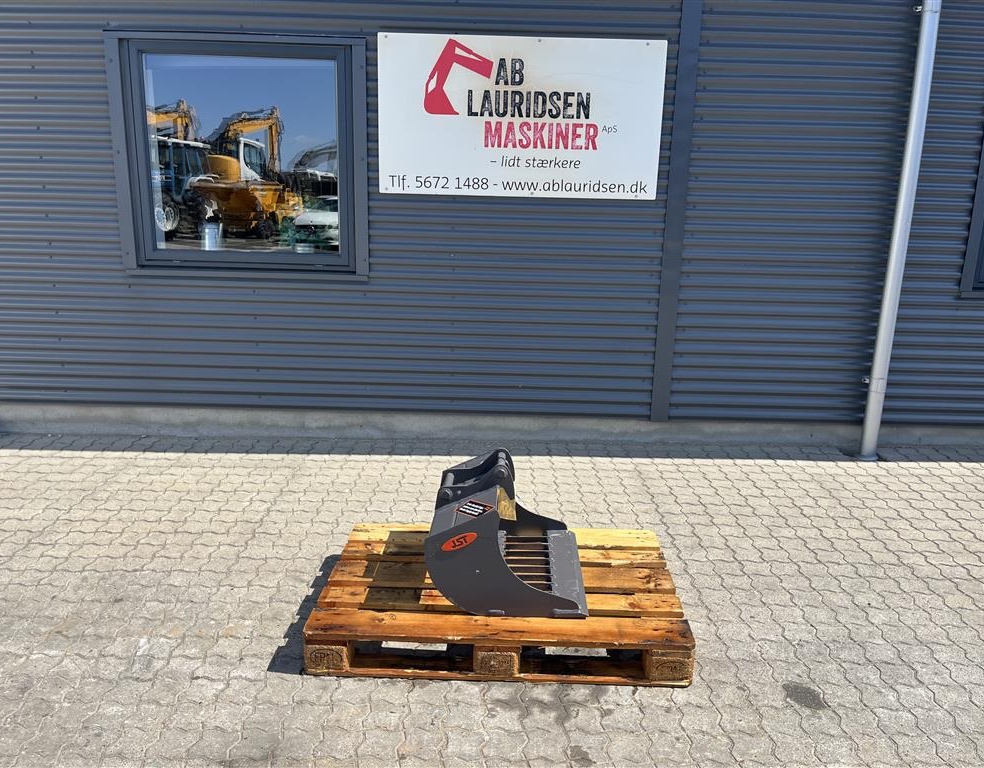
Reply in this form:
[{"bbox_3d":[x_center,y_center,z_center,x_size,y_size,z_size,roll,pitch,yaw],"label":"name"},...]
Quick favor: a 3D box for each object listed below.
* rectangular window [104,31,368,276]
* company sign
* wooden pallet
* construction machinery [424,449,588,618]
[{"bbox_3d":[-1.395,-1.256,4.324,1.405,1.298,0.100,1,14,-1],"label":"rectangular window"},{"bbox_3d":[0.161,-1.470,4.257,1.566,0.838,0.020,1,14,-1],"label":"company sign"},{"bbox_3d":[0.029,0.758,2.761,1.200,0.146,0.800,2,14,1],"label":"wooden pallet"},{"bbox_3d":[0.057,0.465,2.735,0.540,0.430,0.635,2,14,1],"label":"construction machinery"}]

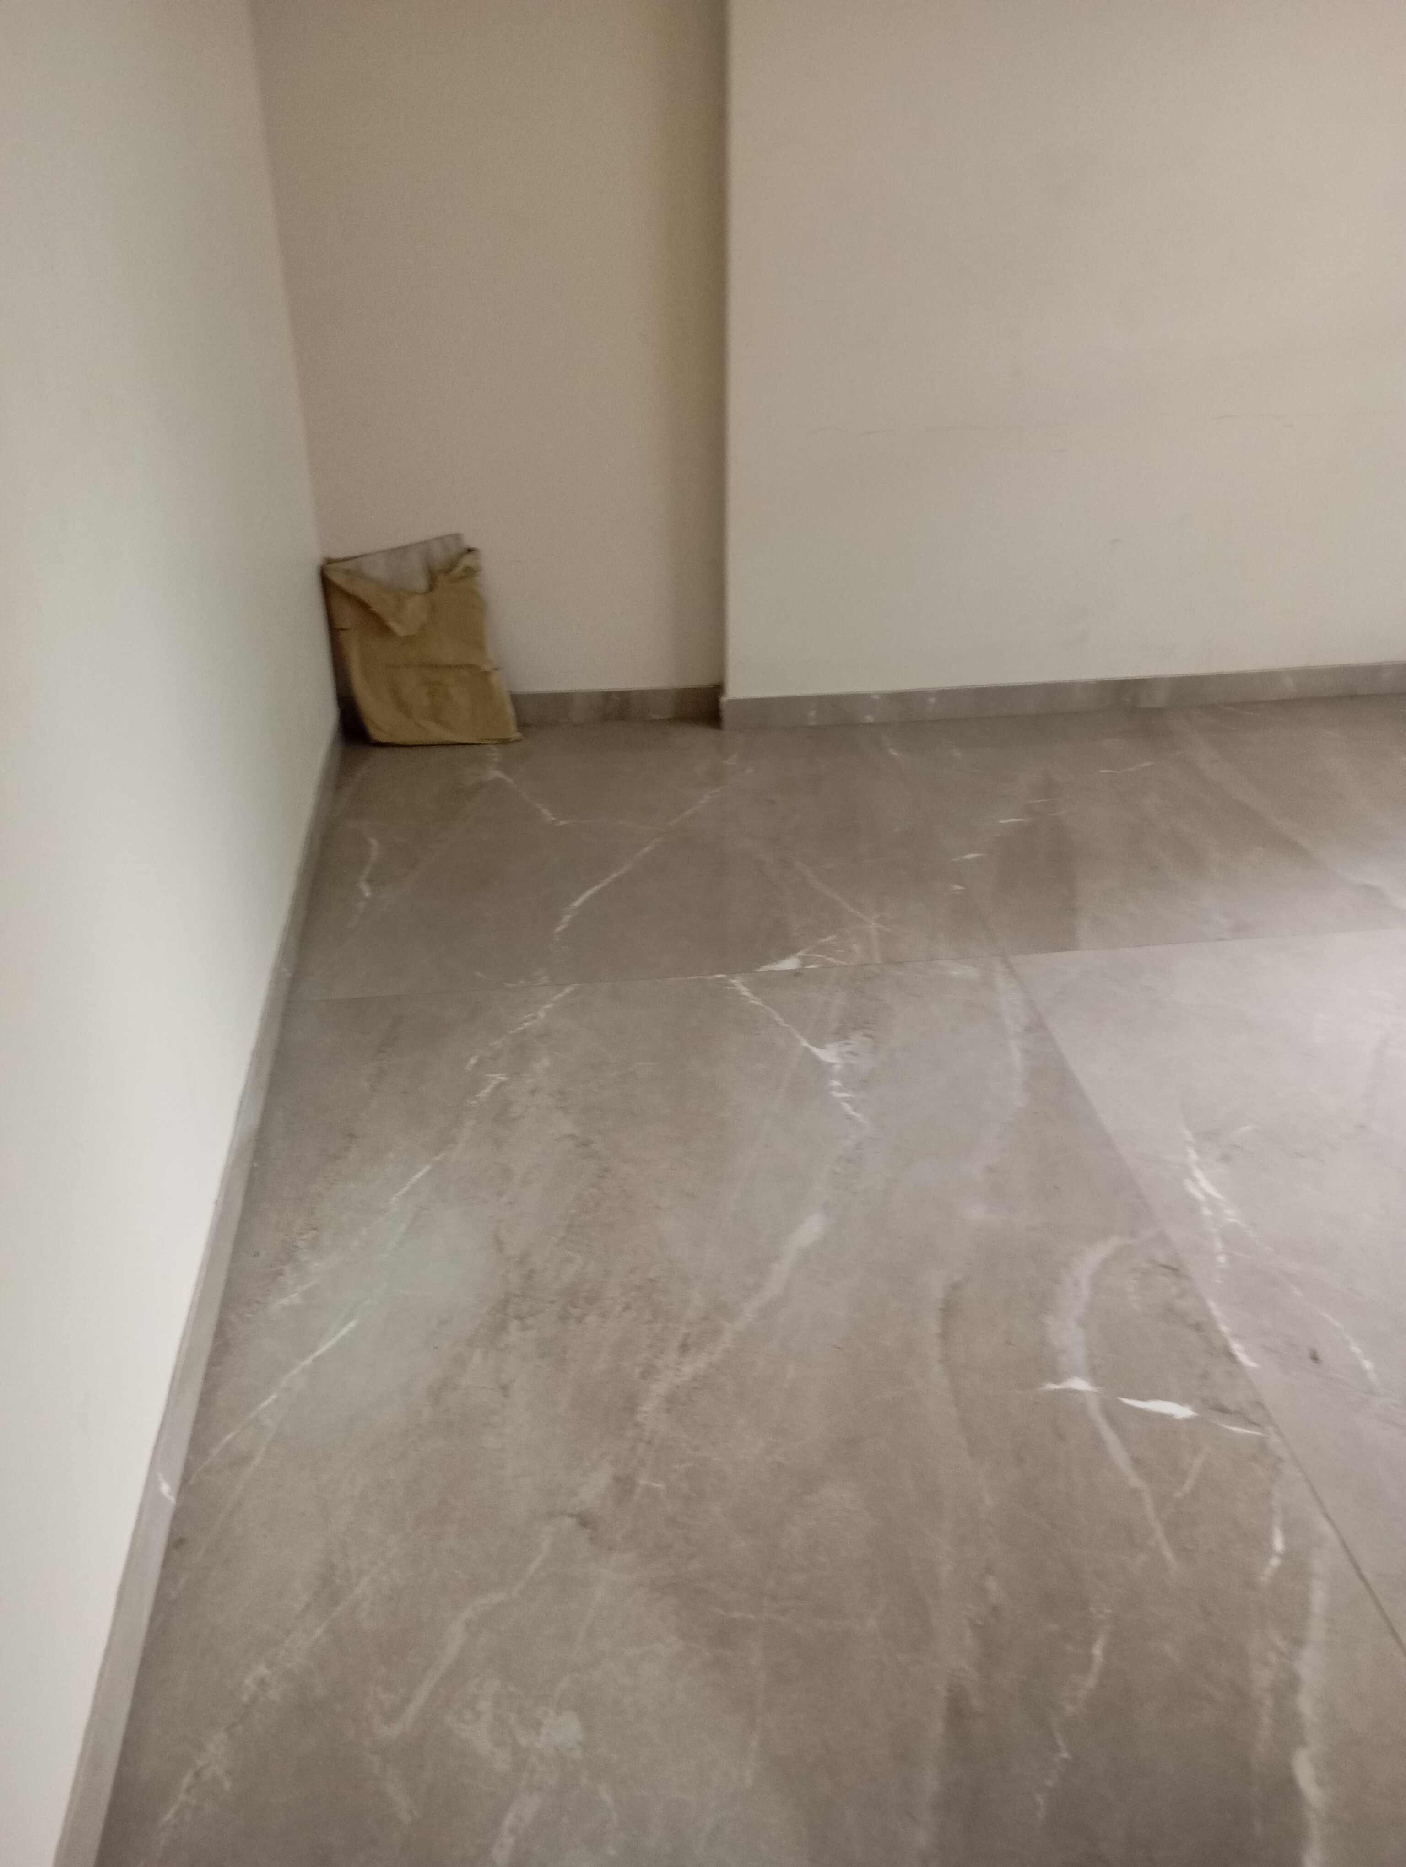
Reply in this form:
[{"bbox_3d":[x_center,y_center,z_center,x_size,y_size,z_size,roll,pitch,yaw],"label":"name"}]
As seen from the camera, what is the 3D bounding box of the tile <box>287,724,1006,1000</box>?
[{"bbox_3d":[-0.142,-0.195,3.025,1.218,0.020,1.100,-4,30,-6],"label":"tile"}]

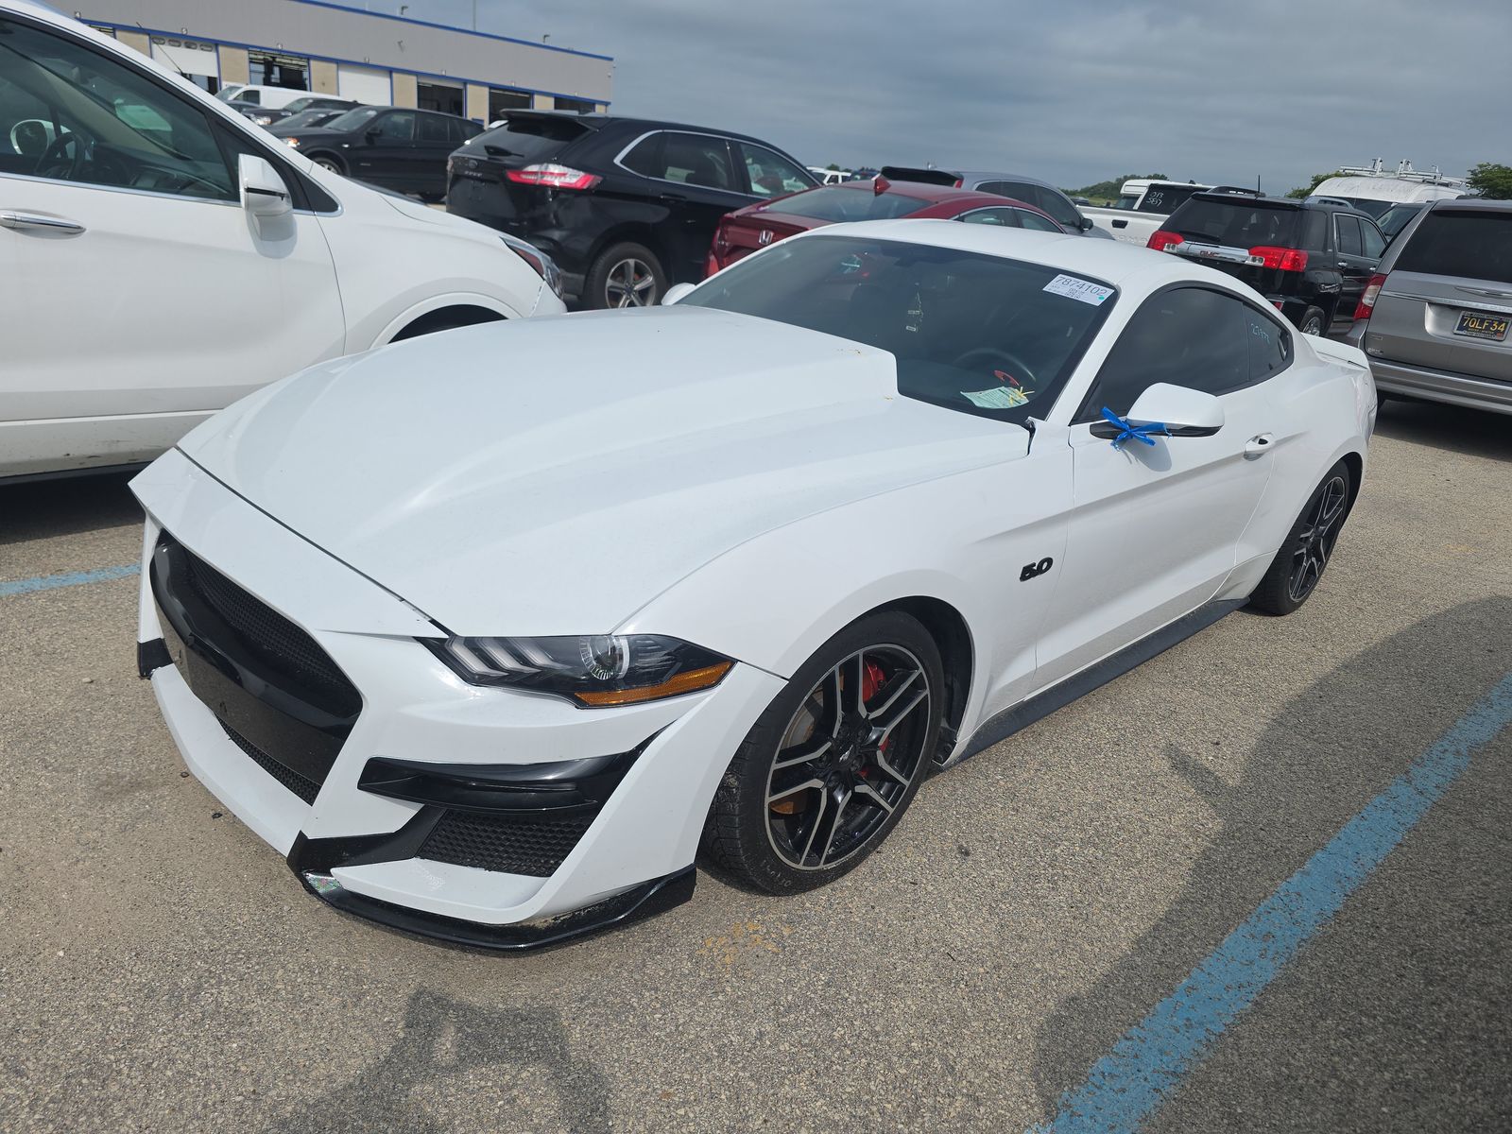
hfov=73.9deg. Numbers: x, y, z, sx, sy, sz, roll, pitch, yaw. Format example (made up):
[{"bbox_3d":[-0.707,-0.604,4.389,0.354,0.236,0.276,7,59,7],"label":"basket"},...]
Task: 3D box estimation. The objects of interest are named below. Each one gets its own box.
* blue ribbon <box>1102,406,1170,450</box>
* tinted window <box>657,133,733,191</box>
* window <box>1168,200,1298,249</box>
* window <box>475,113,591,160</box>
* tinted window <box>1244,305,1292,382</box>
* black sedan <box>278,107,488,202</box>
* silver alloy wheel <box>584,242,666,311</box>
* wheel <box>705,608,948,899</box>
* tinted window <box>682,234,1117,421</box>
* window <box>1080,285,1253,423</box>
[{"bbox_3d":[0.926,-0.338,2.449,0.165,0.105,0.080,5,21,-1],"label":"blue ribbon"},{"bbox_3d":[-0.519,-3.504,8.663,0.840,0.410,0.100,-14,18,-42],"label":"tinted window"},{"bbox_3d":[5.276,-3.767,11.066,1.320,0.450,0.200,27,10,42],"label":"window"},{"bbox_3d":[-1.988,-3.552,8.401,0.580,0.130,1.350,-45,41,-13],"label":"window"},{"bbox_3d":[1.747,-0.777,3.450,0.060,0.263,0.464,-16,0,42],"label":"tinted window"},{"bbox_3d":[-7.750,-8.520,20.550,4.680,1.670,1.890,-14,30,-42],"label":"black sedan"},{"bbox_3d":[-1.121,-2.378,8.556,0.750,0.750,0.250,-10,26,-35],"label":"silver alloy wheel"},{"bbox_3d":[0.129,0.367,2.164,0.672,0.672,0.255,-15,29,-42],"label":"wheel"},{"bbox_3d":[0.310,-0.734,3.024,1.400,0.137,0.867,25,53,40],"label":"tinted window"},{"bbox_3d":[1.218,-0.659,2.937,1.289,0.373,0.080,-15,0,-42],"label":"window"}]

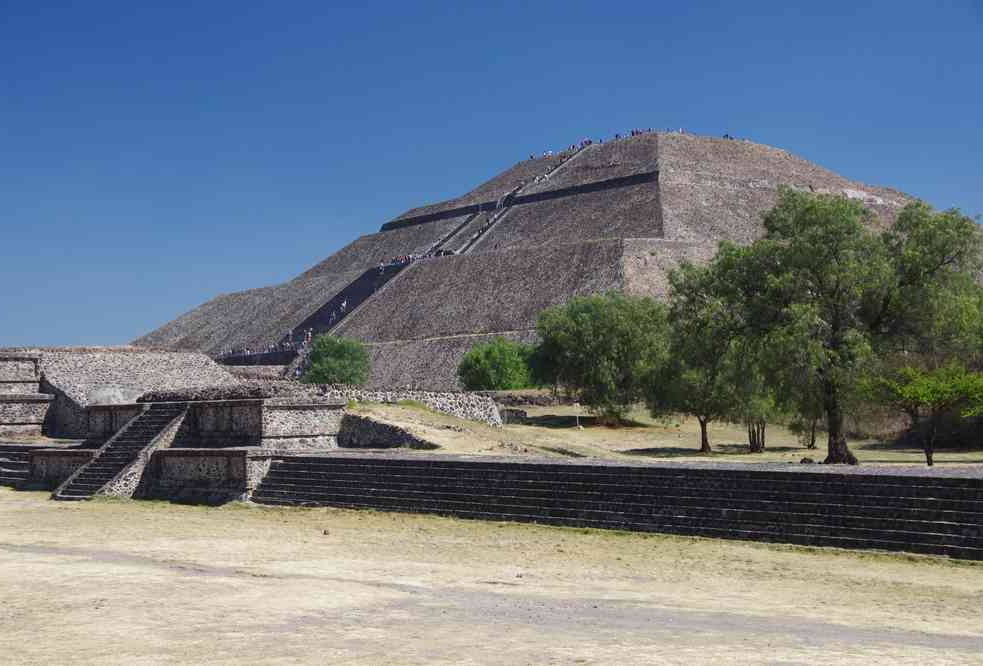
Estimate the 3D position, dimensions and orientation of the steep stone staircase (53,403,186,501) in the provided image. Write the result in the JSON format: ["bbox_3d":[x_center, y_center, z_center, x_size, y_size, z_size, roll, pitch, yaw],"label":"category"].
[{"bbox_3d":[-19.584,6.188,93.662,5.000,4.800,5.900,2,-4,-34],"label":"steep stone staircase"}]

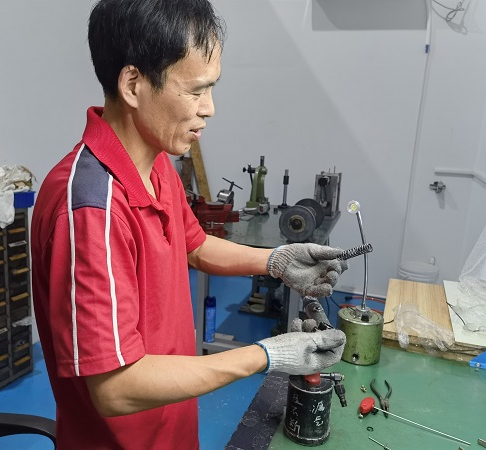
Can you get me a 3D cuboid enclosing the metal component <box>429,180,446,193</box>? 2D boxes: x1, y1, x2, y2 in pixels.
[{"bbox_3d":[1.475,-0.292,3.549,0.120,0.090,0.080,8,14,18],"label":"metal component"}]

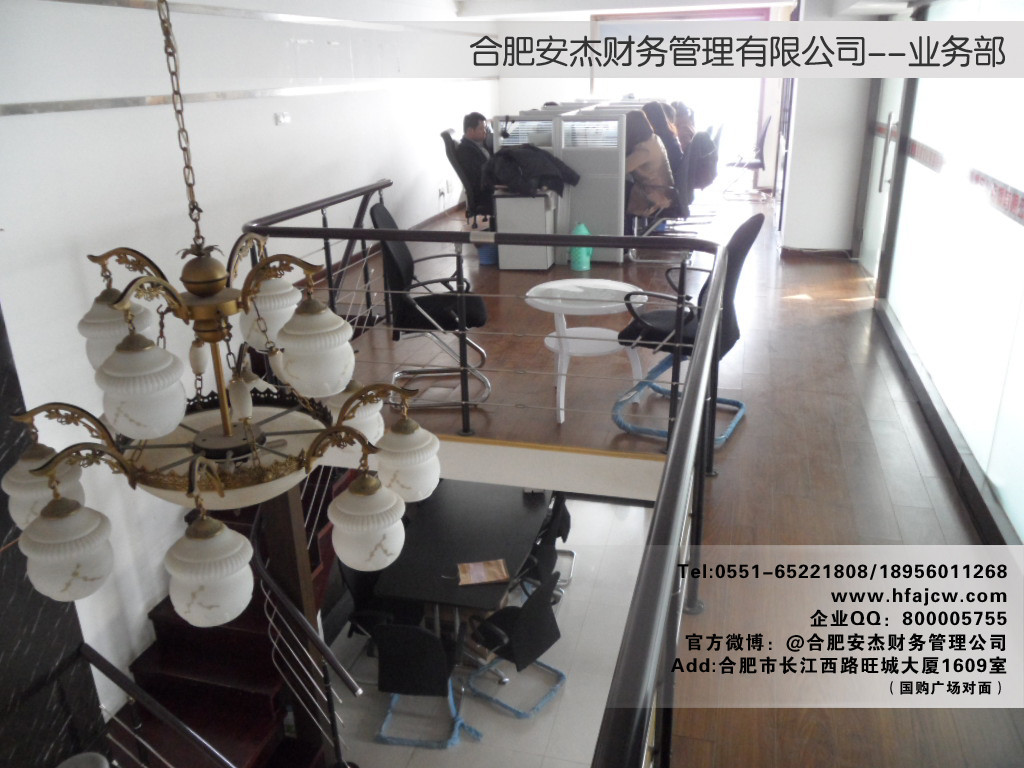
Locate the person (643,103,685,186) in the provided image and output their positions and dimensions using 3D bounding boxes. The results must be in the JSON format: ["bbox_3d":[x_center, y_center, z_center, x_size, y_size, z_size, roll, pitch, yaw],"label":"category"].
[{"bbox_3d":[1.420,-2.116,7.907,0.720,1.270,0.500,4,22,16],"label":"person"}]

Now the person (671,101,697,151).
[{"bbox_3d":[1.821,-2.594,9.161,0.720,1.220,0.500,4,22,16],"label":"person"}]

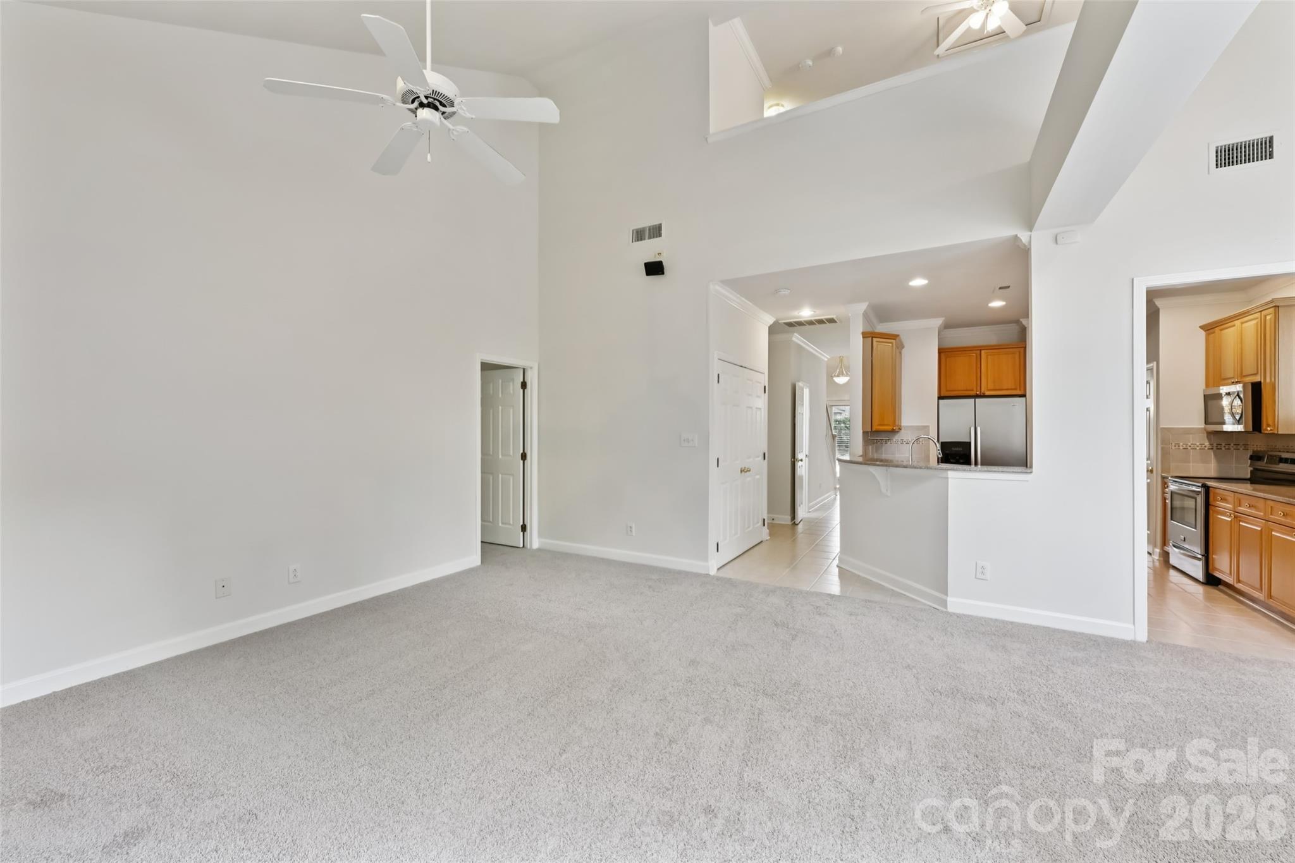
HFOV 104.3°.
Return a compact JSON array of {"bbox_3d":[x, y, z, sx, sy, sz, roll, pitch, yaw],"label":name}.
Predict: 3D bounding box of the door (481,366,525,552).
[{"bbox_3d":[-1.753,0.309,5.922,0.760,2.030,0.040,0,0,31],"label":"door"}]

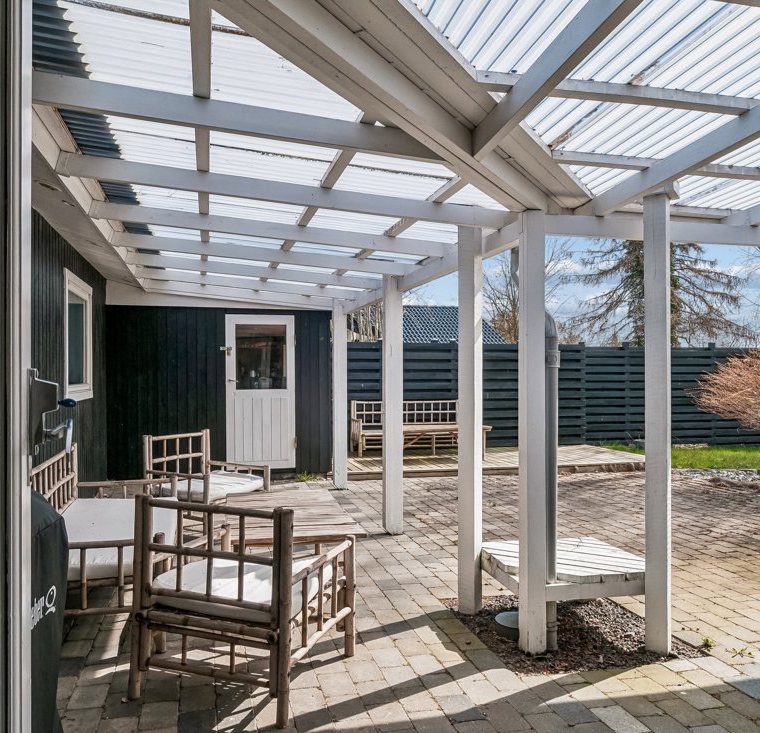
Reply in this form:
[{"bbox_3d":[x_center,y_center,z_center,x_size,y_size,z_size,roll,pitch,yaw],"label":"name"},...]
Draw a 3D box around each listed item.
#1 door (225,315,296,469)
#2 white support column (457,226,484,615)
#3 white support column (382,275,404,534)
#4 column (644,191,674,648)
[{"bbox_3d":[-1.565,0.337,8.457,0.904,2.026,0.060,0,-1,-15],"label":"door"},{"bbox_3d":[0.512,0.297,3.652,0.100,2.163,0.100,-1,-1,35],"label":"white support column"},{"bbox_3d":[0.112,0.323,5.483,0.140,2.180,0.115,0,-1,-15],"label":"white support column"},{"bbox_3d":[1.355,0.275,3.143,0.100,2.187,0.100,-1,-1,35],"label":"column"}]

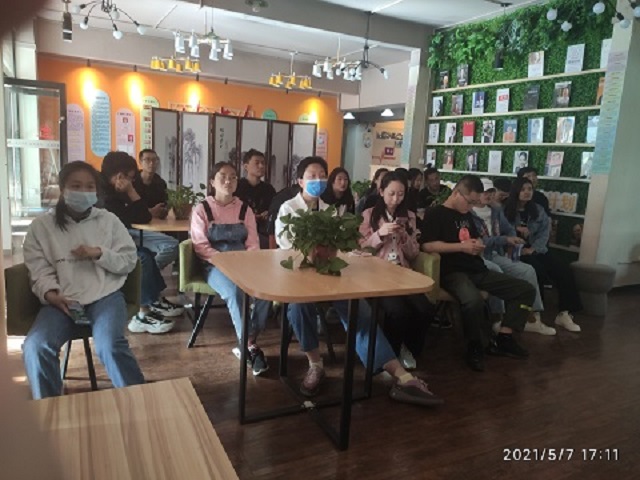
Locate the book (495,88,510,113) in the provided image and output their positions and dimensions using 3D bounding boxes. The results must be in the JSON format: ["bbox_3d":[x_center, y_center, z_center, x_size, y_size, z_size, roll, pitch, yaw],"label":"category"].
[{"bbox_3d":[2.297,-1.740,6.016,0.022,0.285,0.194,-2,11,-30],"label":"book"}]

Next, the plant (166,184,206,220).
[{"bbox_3d":[-1.031,-0.289,3.700,0.300,0.275,0.270,-2,11,-29],"label":"plant"}]

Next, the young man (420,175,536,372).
[{"bbox_3d":[1.139,0.161,3.329,0.600,1.230,0.820,-4,12,-38],"label":"young man"}]

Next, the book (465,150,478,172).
[{"bbox_3d":[2.055,-1.052,6.474,0.022,0.267,0.193,-2,11,-30],"label":"book"}]

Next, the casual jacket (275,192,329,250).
[{"bbox_3d":[-0.034,-0.022,2.970,0.480,0.540,0.340,1,10,-12],"label":"casual jacket"}]

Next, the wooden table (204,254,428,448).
[{"bbox_3d":[-0.033,0.498,2.410,0.920,0.741,0.920,-1,10,-27],"label":"wooden table"}]

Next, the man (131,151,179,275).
[{"bbox_3d":[-1.455,-0.132,4.139,0.500,1.230,0.740,-1,10,-26],"label":"man"}]

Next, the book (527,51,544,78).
[{"bbox_3d":[2.525,-2.039,5.601,0.022,0.285,0.202,-2,11,-30],"label":"book"}]

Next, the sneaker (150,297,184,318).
[{"bbox_3d":[-1.187,0.517,3.764,0.300,0.130,0.115,5,9,10],"label":"sneaker"}]

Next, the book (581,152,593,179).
[{"bbox_3d":[2.861,-0.780,5.065,0.025,0.295,0.195,8,6,-31],"label":"book"}]

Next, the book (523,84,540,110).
[{"bbox_3d":[2.397,-1.606,5.438,0.030,0.270,0.190,-2,11,-29],"label":"book"}]

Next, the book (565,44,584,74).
[{"bbox_3d":[2.640,-1.879,4.982,0.030,0.280,0.195,-2,11,-29],"label":"book"}]

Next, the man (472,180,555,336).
[{"bbox_3d":[1.608,0.099,4.002,0.560,1.190,0.820,-5,13,-43],"label":"man"}]

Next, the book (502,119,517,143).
[{"bbox_3d":[2.260,-1.287,5.703,0.030,0.258,0.183,-2,11,-29],"label":"book"}]

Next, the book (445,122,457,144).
[{"bbox_3d":[1.855,-1.508,6.809,0.025,0.280,0.190,8,6,-31],"label":"book"}]

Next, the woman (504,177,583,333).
[{"bbox_3d":[1.908,0.096,4.169,0.500,1.220,0.750,0,10,-22],"label":"woman"}]

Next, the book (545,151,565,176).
[{"bbox_3d":[2.546,-0.822,5.216,0.030,0.262,0.190,-2,11,-29],"label":"book"}]

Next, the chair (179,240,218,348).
[{"bbox_3d":[-0.625,0.310,3.360,0.580,0.720,0.540,3,9,-5],"label":"chair"}]

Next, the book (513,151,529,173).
[{"bbox_3d":[2.438,-0.932,5.814,0.022,0.276,0.196,-2,11,-30],"label":"book"}]

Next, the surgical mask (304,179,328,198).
[{"bbox_3d":[-0.019,-0.321,3.000,0.145,0.110,0.080,1,10,-14],"label":"surgical mask"}]

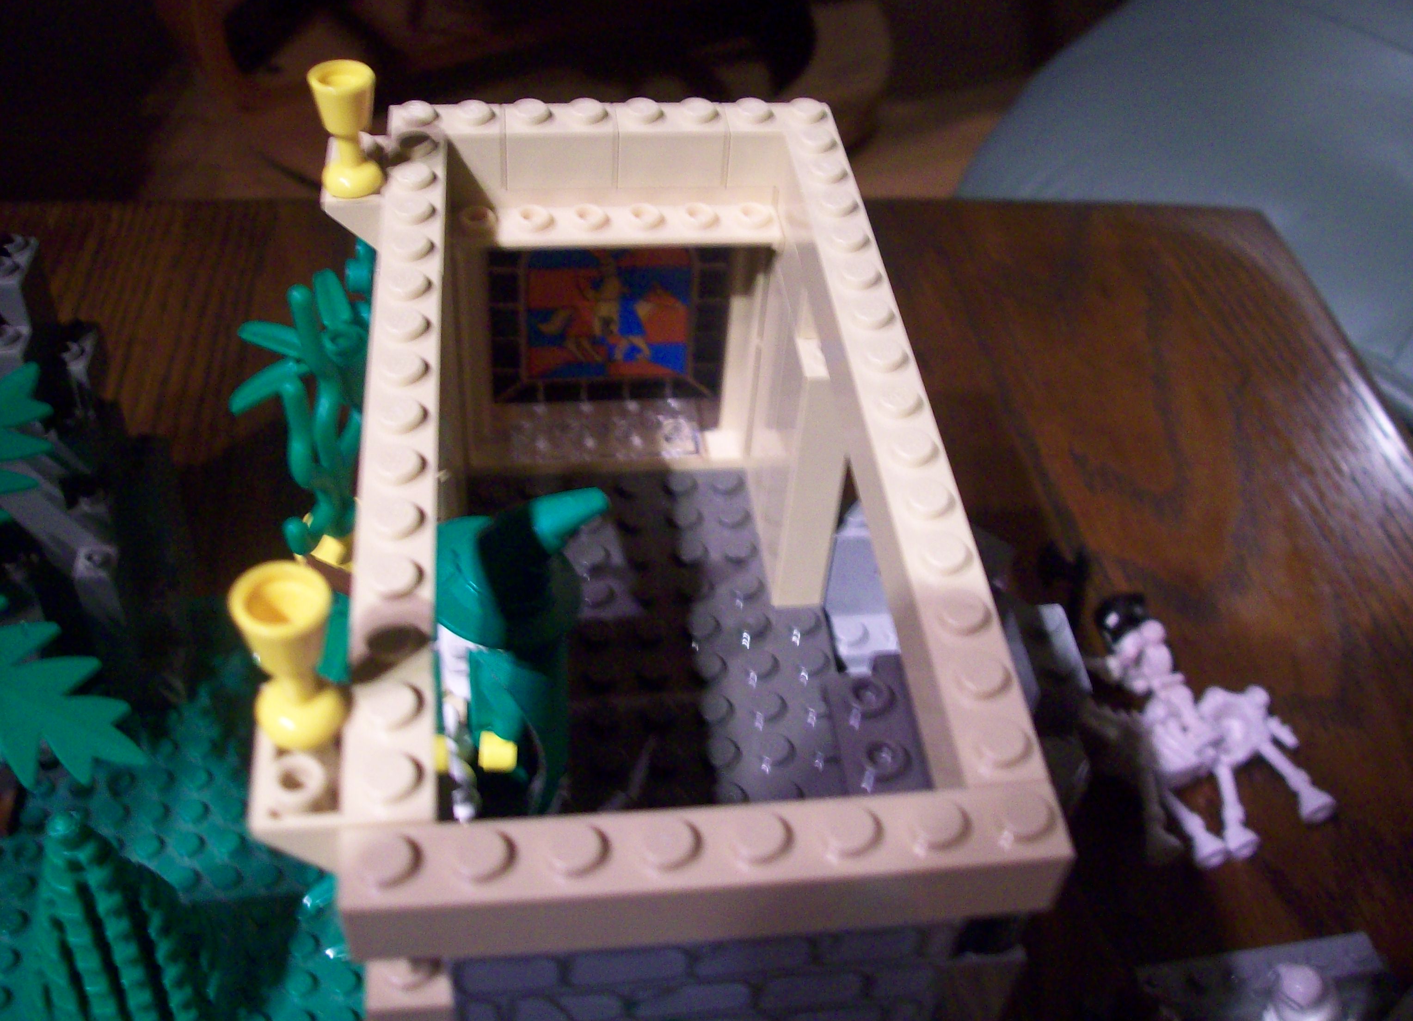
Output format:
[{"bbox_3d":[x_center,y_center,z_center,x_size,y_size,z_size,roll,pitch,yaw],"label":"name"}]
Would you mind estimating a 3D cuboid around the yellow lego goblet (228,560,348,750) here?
[{"bbox_3d":[-0.036,0.013,0.130,0.008,0.016,0.008,-2,46,-7],"label":"yellow lego goblet"}]

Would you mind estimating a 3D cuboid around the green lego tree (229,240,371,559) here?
[{"bbox_3d":[-0.060,-0.016,0.233,0.028,0.056,0.026,-2,46,-7],"label":"green lego tree"}]

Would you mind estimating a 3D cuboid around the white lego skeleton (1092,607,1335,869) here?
[{"bbox_3d":[0.106,0.048,0.313,0.039,0.018,0.053,-10,59,-14],"label":"white lego skeleton"}]

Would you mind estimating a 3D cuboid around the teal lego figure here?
[{"bbox_3d":[-0.026,0.018,0.195,0.023,0.050,0.022,-31,55,-30],"label":"teal lego figure"}]

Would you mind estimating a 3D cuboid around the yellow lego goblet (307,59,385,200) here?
[{"bbox_3d":[-0.046,-0.049,0.191,0.008,0.016,0.008,-2,46,-7],"label":"yellow lego goblet"}]

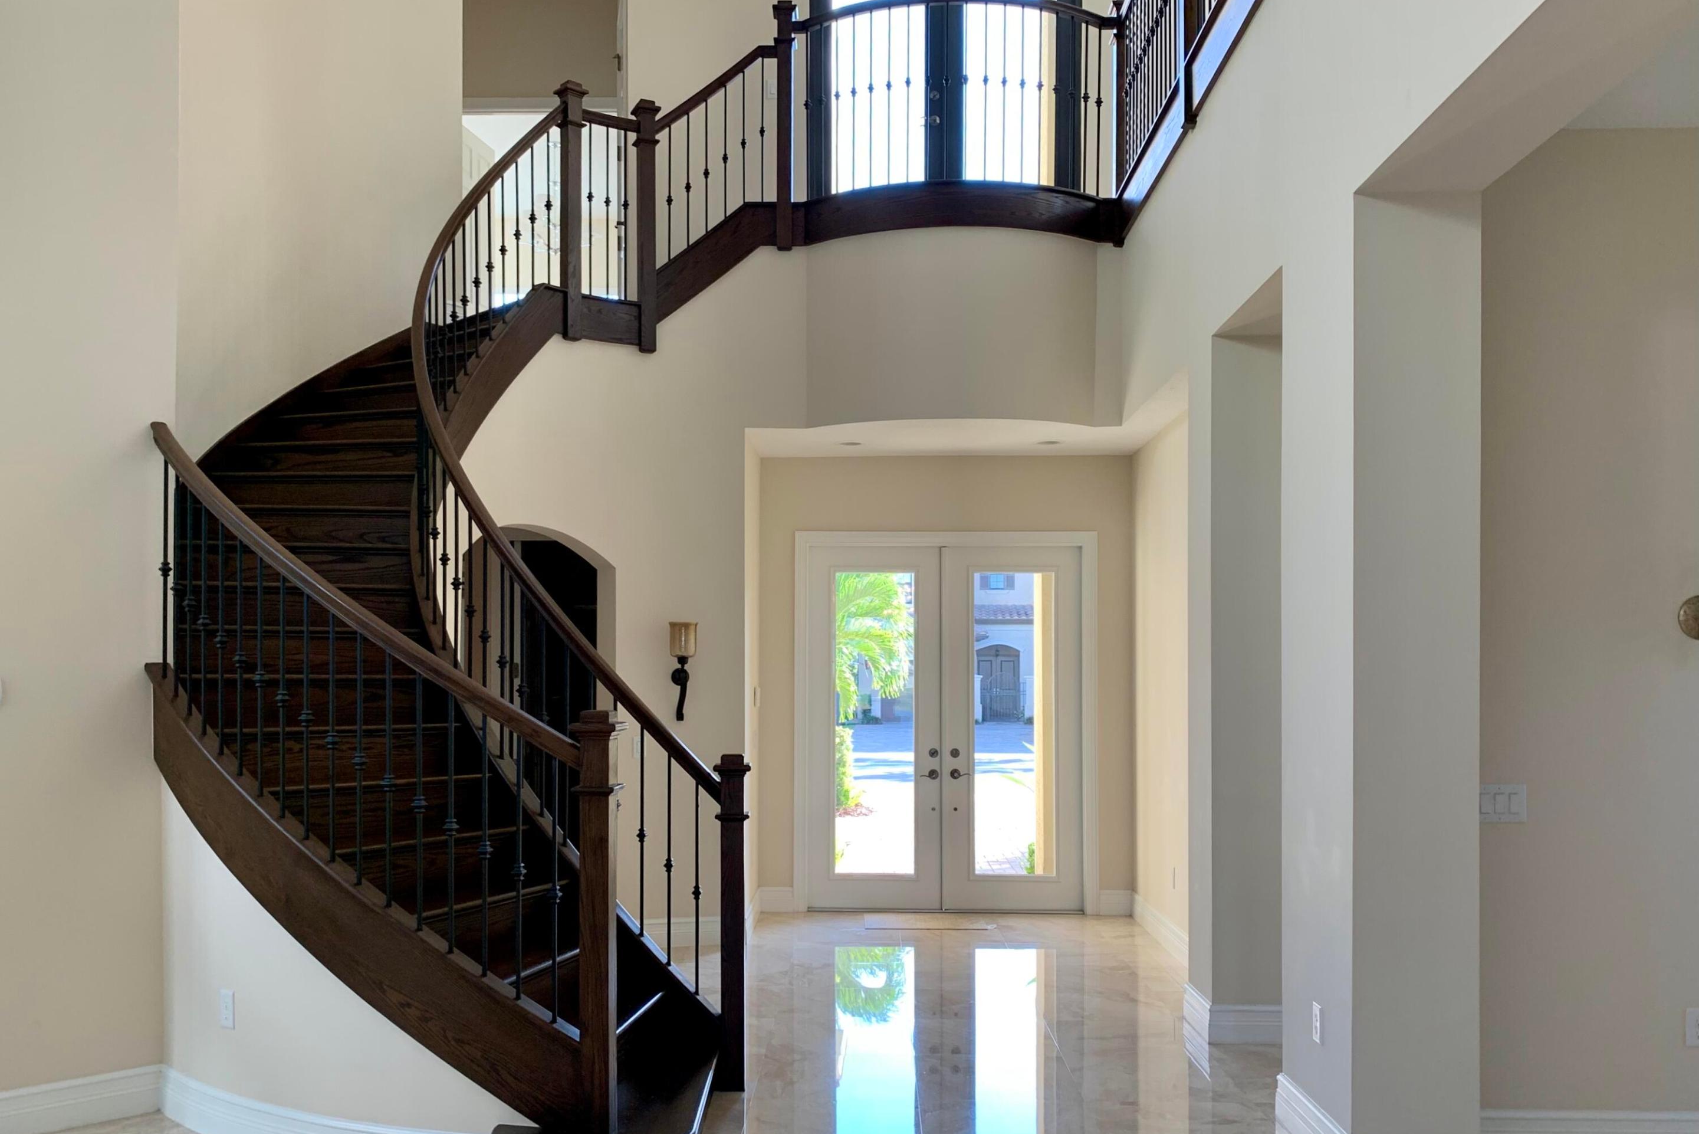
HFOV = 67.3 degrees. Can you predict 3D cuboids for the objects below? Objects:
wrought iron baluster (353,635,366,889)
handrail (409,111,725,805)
[{"bbox_3d":[-1.562,0.612,4.070,0.038,0.800,0.038,0,-3,6],"label":"wrought iron baluster"},{"bbox_3d":[-1.390,-0.820,5.830,1.150,3.480,2.400,1,-3,-20],"label":"handrail"}]

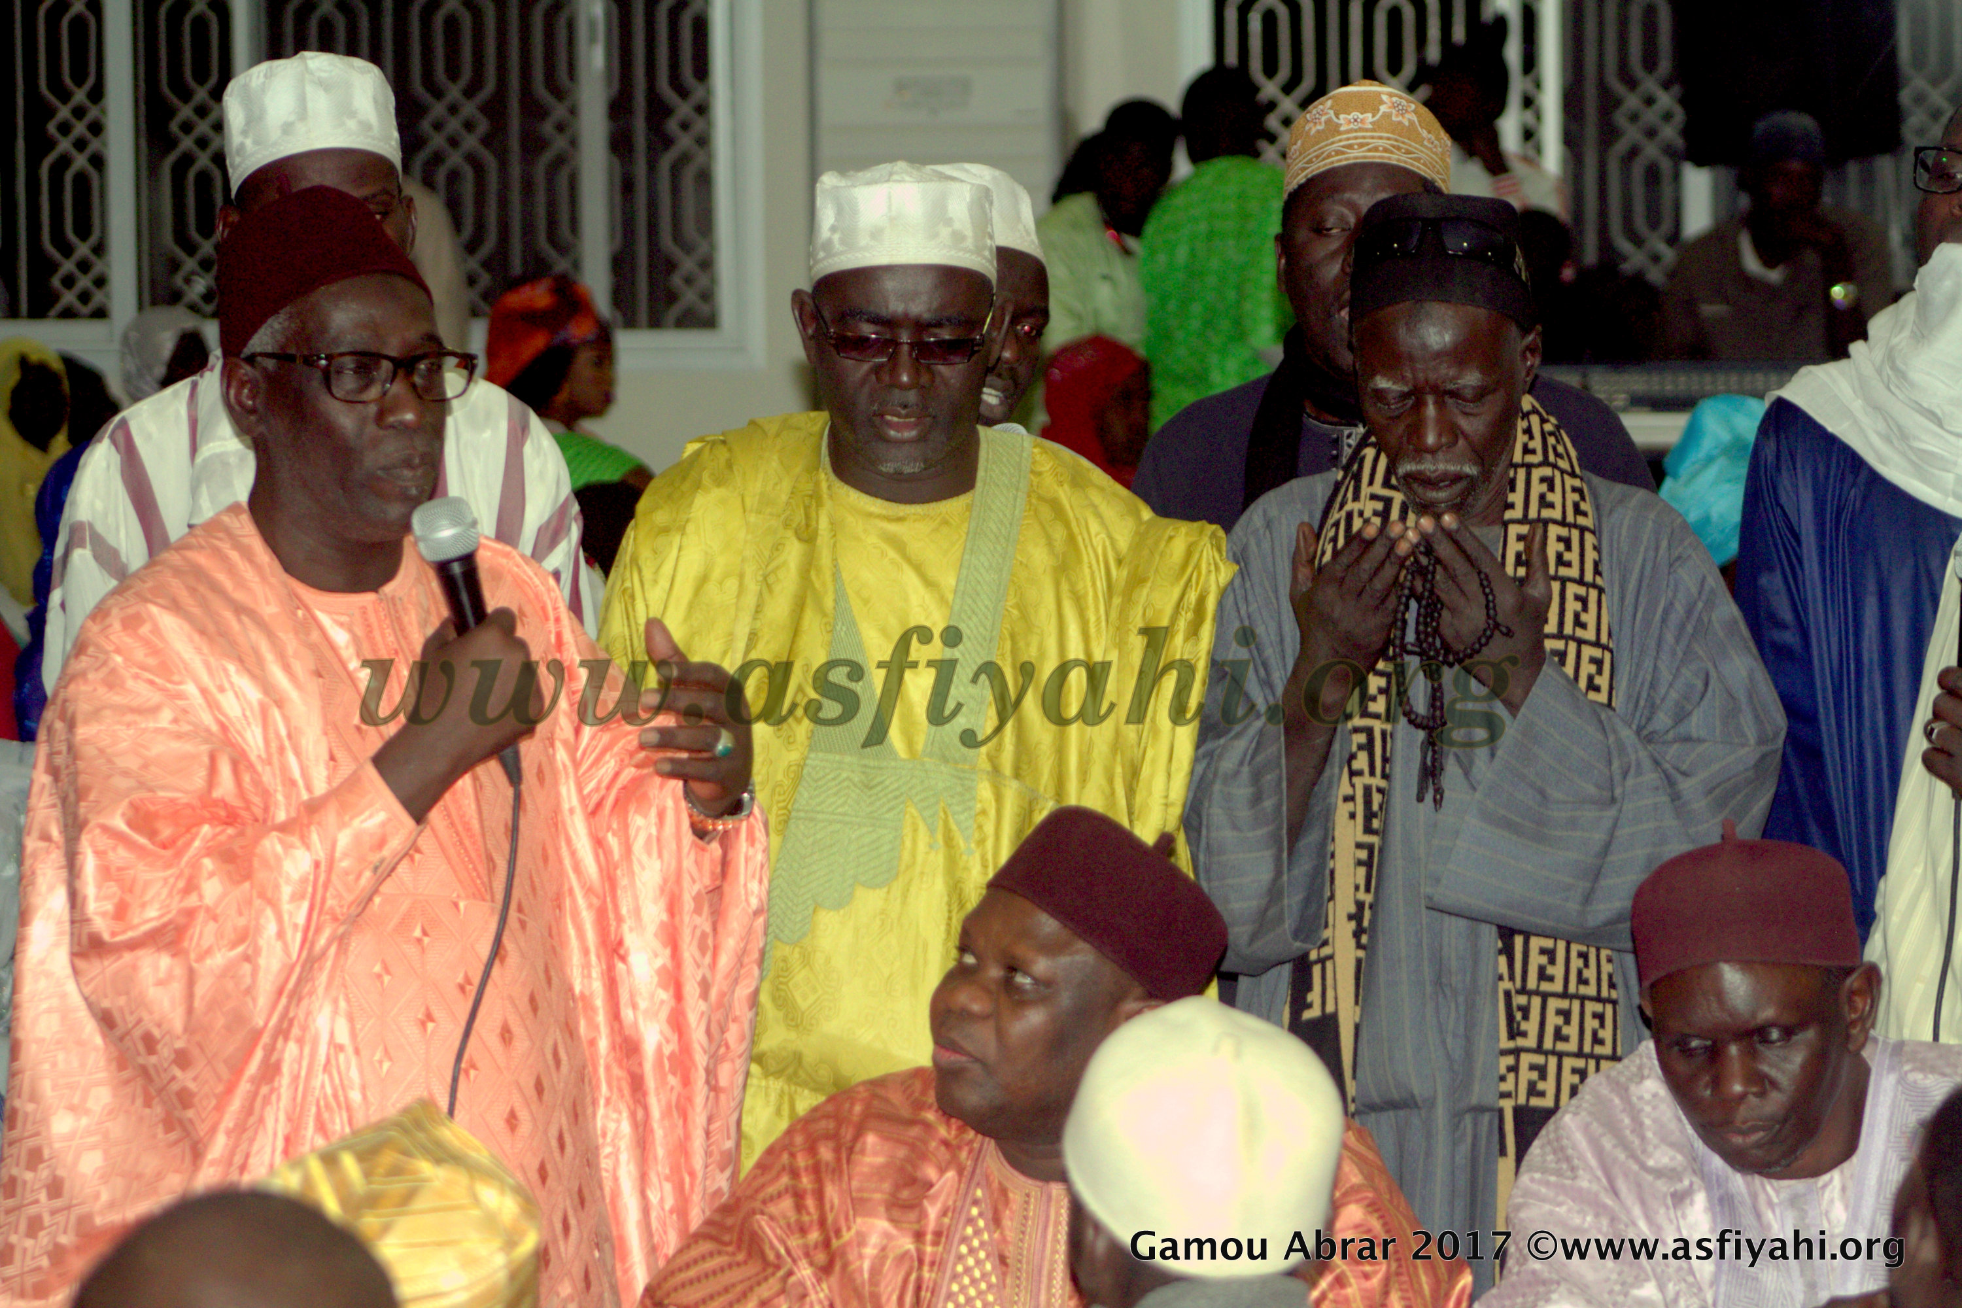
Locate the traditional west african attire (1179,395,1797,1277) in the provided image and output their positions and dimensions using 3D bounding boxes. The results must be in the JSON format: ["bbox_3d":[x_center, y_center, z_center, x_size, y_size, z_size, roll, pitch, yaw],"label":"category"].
[{"bbox_3d":[0.443,0.526,6.784,0.520,1.480,0.480,0,4,9],"label":"traditional west african attire"}]

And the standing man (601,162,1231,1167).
[{"bbox_3d":[-0.058,0.468,6.795,0.560,1.790,0.400,0,4,3],"label":"standing man"}]

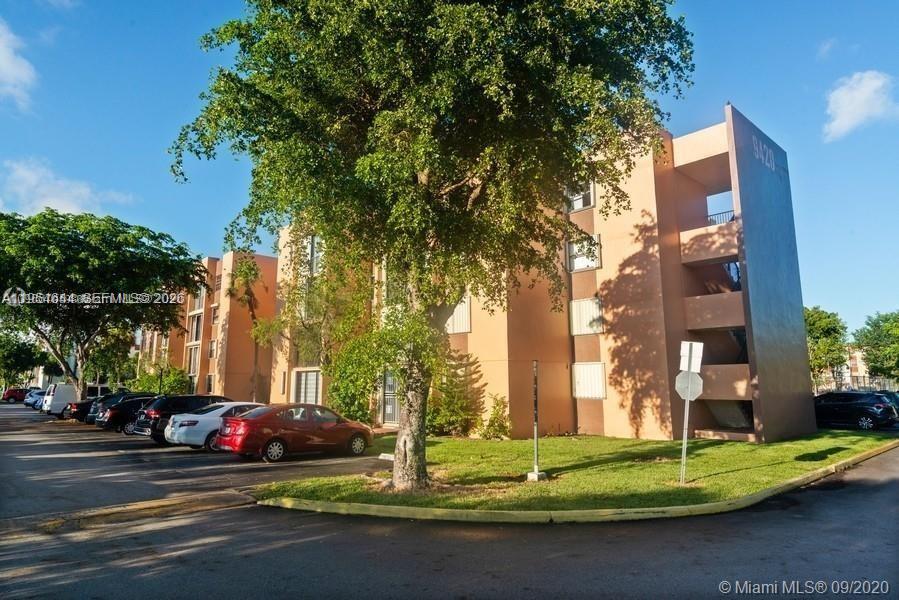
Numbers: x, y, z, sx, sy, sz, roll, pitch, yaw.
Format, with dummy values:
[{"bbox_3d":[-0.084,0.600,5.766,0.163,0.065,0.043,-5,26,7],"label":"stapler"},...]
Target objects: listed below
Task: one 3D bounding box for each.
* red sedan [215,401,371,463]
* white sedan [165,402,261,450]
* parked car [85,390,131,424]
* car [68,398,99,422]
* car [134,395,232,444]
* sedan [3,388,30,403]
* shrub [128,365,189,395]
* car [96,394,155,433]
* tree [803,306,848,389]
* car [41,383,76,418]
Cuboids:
[{"bbox_3d":[-4.367,3.815,16.216,4.455,1.515,1.695,8,-12,-42],"label":"red sedan"},{"bbox_3d":[-6.915,4.223,18.689,4.805,1.460,1.820,8,-12,-42],"label":"white sedan"},{"bbox_3d":[-15.574,5.545,27.757,4.600,1.620,1.820,8,-12,-42],"label":"parked car"},{"bbox_3d":[-18.968,6.198,31.371,4.700,1.450,1.800,8,-12,-42],"label":"car"},{"bbox_3d":[-9.823,4.668,21.909,4.800,1.720,1.880,8,-12,-42],"label":"car"},{"bbox_3d":[-47.763,10.895,62.186,4.500,1.550,1.800,8,-12,-42],"label":"sedan"},{"bbox_3d":[-21.638,6.678,41.000,3.200,3.400,4.200,8,-12,-42],"label":"shrub"},{"bbox_3d":[-12.690,5.053,24.145,4.750,1.460,1.830,8,-12,-42],"label":"car"},{"bbox_3d":[27.898,4.395,42.000,4.900,8.000,4.900,0,-9,0],"label":"tree"},{"bbox_3d":[-24.554,6.860,37.561,5.500,2.100,2.000,8,-12,-42],"label":"car"}]

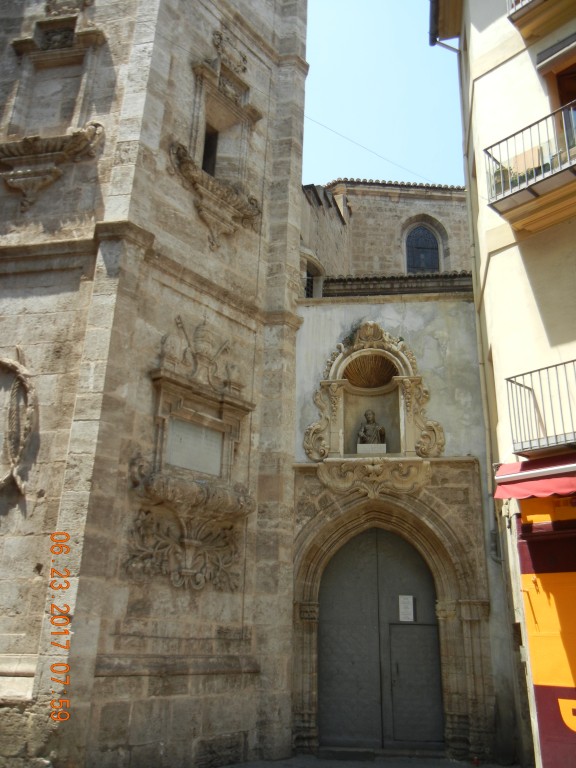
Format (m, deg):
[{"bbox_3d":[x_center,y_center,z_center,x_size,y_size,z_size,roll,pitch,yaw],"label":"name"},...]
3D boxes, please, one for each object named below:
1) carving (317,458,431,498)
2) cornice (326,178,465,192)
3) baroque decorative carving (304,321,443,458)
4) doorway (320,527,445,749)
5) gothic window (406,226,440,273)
[{"bbox_3d":[1.574,1.750,12.218,2.100,0.700,0.350,-2,-21,9],"label":"carving"},{"bbox_3d":[3.671,-6.273,21.738,4.498,0.420,0.420,3,-21,-3],"label":"cornice"},{"bbox_3d":[1.651,0.106,13.092,2.680,2.920,0.500,-2,-21,9],"label":"baroque decorative carving"},{"bbox_3d":[1.620,4.416,11.857,2.110,3.670,0.120,-2,-21,9],"label":"doorway"},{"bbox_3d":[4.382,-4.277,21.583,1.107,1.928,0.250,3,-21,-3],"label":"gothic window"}]

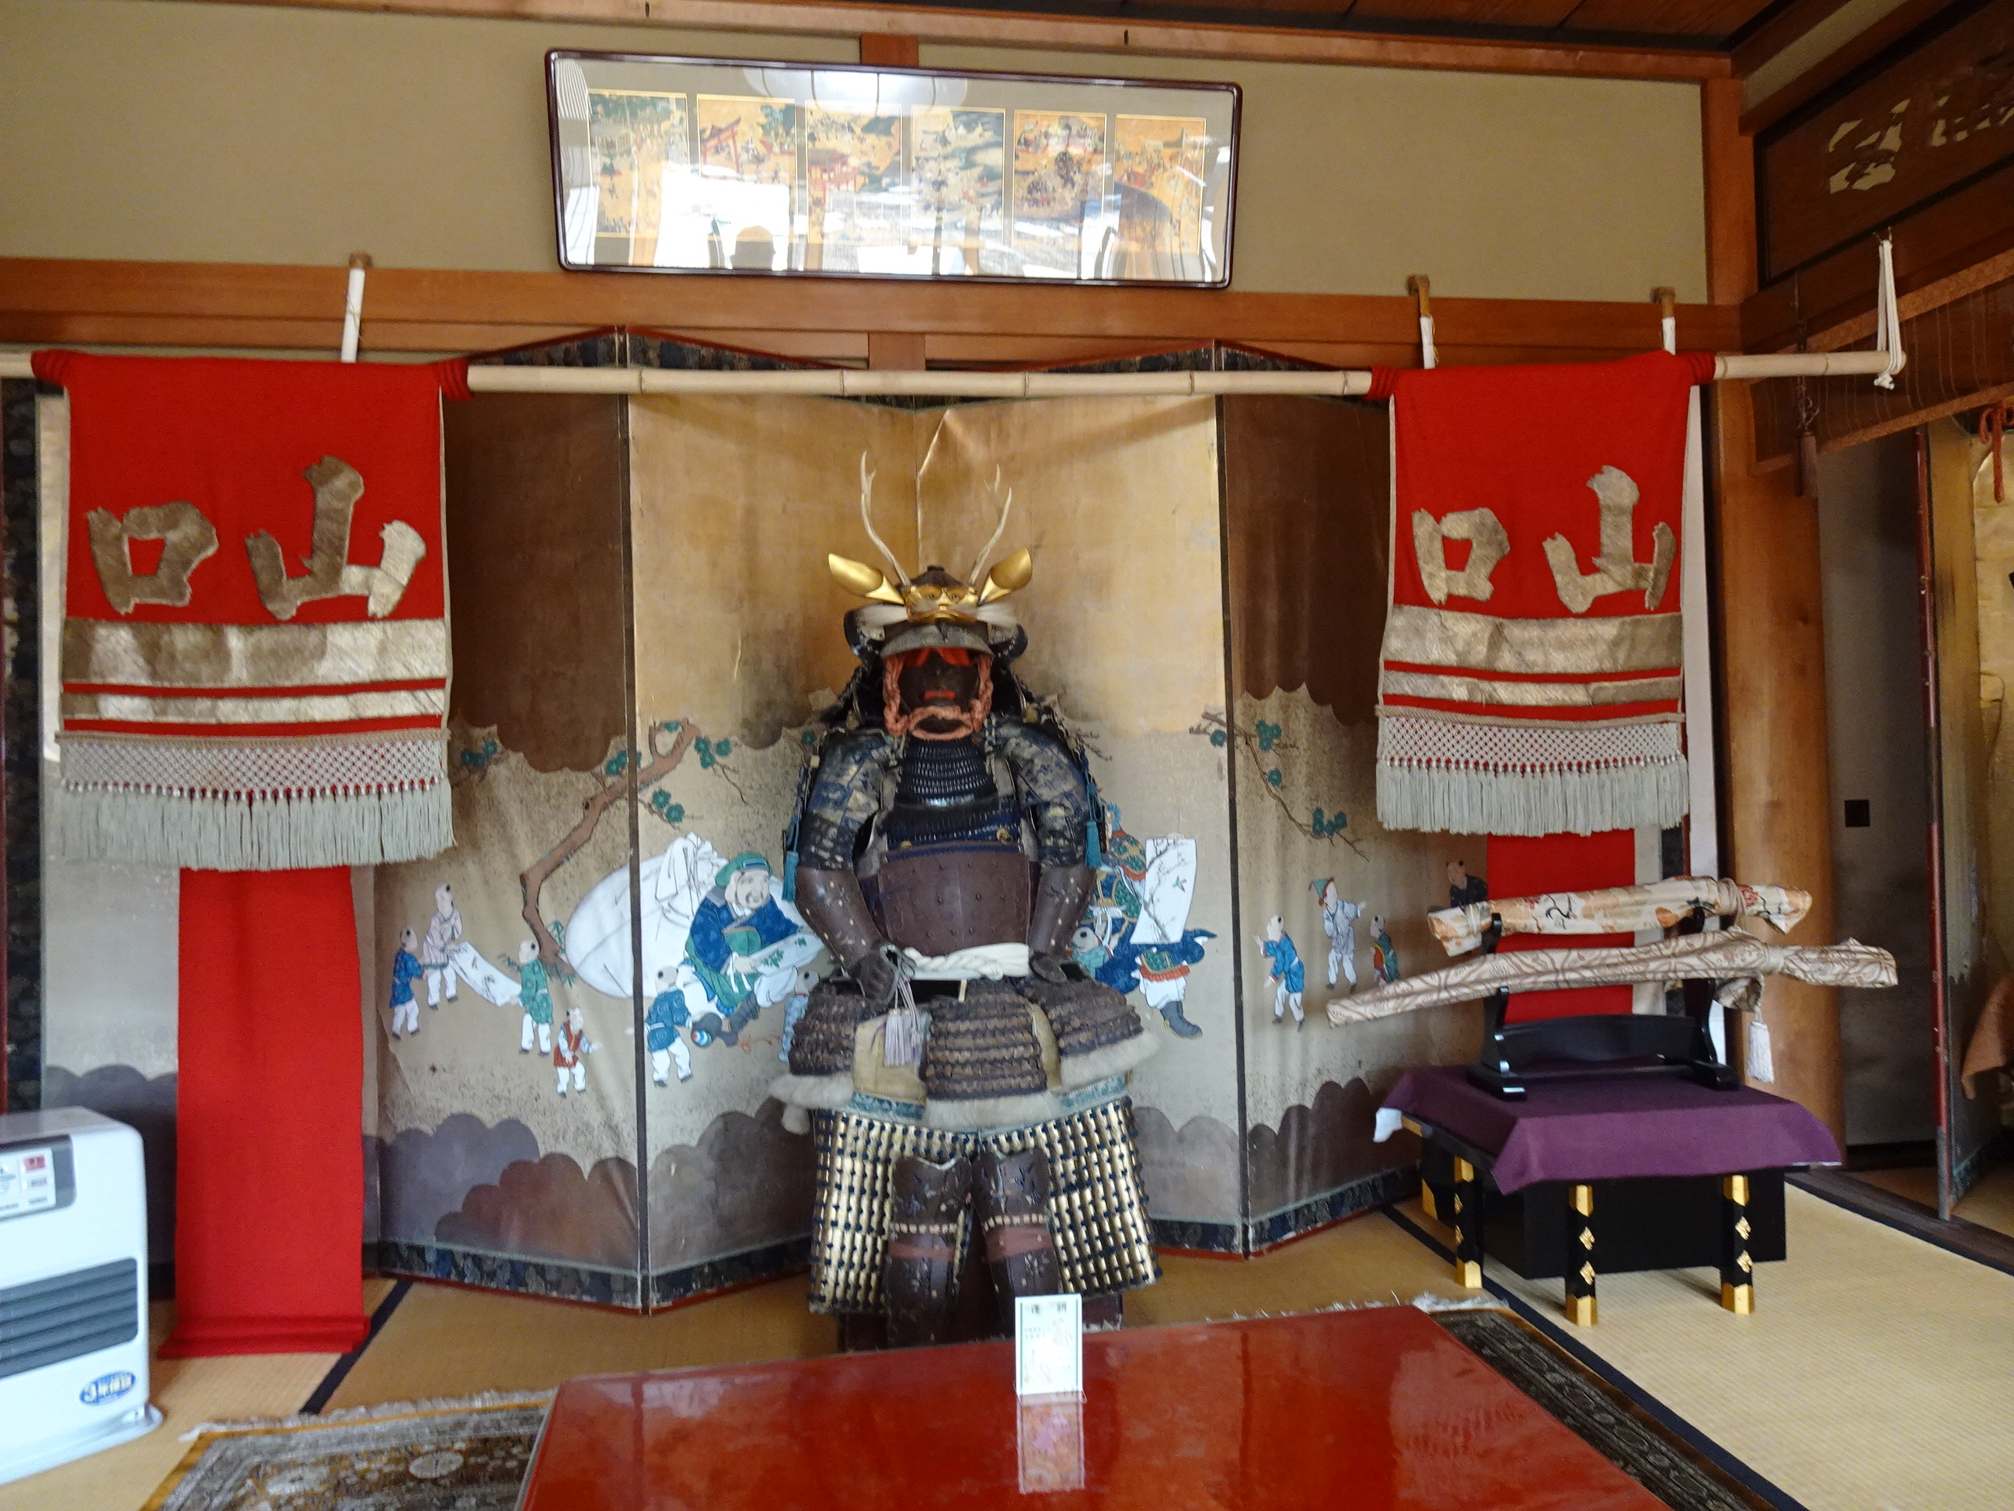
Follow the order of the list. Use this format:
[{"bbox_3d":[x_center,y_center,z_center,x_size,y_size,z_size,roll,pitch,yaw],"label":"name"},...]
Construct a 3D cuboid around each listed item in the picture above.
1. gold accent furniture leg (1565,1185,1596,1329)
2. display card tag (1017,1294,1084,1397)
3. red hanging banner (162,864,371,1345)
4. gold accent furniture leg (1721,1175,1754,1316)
[{"bbox_3d":[0.948,0.821,2.310,0.038,0.230,0.037,-1,-1,-9],"label":"gold accent furniture leg"},{"bbox_3d":[0.040,0.573,1.357,0.064,0.096,0.020,-1,-1,-5],"label":"display card tag"},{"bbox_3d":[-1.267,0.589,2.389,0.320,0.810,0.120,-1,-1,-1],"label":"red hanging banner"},{"bbox_3d":[1.223,0.814,2.342,0.038,0.230,0.037,-1,-1,-9],"label":"gold accent furniture leg"}]

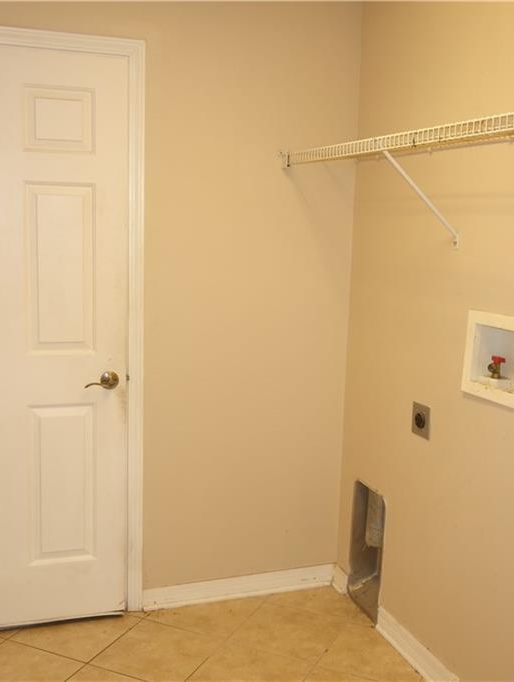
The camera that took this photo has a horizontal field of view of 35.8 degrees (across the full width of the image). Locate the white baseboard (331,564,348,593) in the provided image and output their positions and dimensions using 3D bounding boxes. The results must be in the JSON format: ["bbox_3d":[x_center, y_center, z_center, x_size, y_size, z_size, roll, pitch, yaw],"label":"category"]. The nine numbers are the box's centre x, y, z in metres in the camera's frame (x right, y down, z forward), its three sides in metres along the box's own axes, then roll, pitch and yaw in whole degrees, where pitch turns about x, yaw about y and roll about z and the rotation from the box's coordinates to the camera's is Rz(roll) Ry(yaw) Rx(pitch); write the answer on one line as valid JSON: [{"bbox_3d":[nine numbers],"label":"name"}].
[{"bbox_3d":[0.350,0.996,3.318,0.015,0.087,0.118,-1,9,-20],"label":"white baseboard"}]

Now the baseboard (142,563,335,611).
[{"bbox_3d":[-0.054,0.998,3.224,0.828,0.087,0.015,-1,9,-20],"label":"baseboard"}]

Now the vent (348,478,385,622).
[{"bbox_3d":[0.466,0.820,3.127,0.091,0.497,0.275,-1,9,-20],"label":"vent"}]

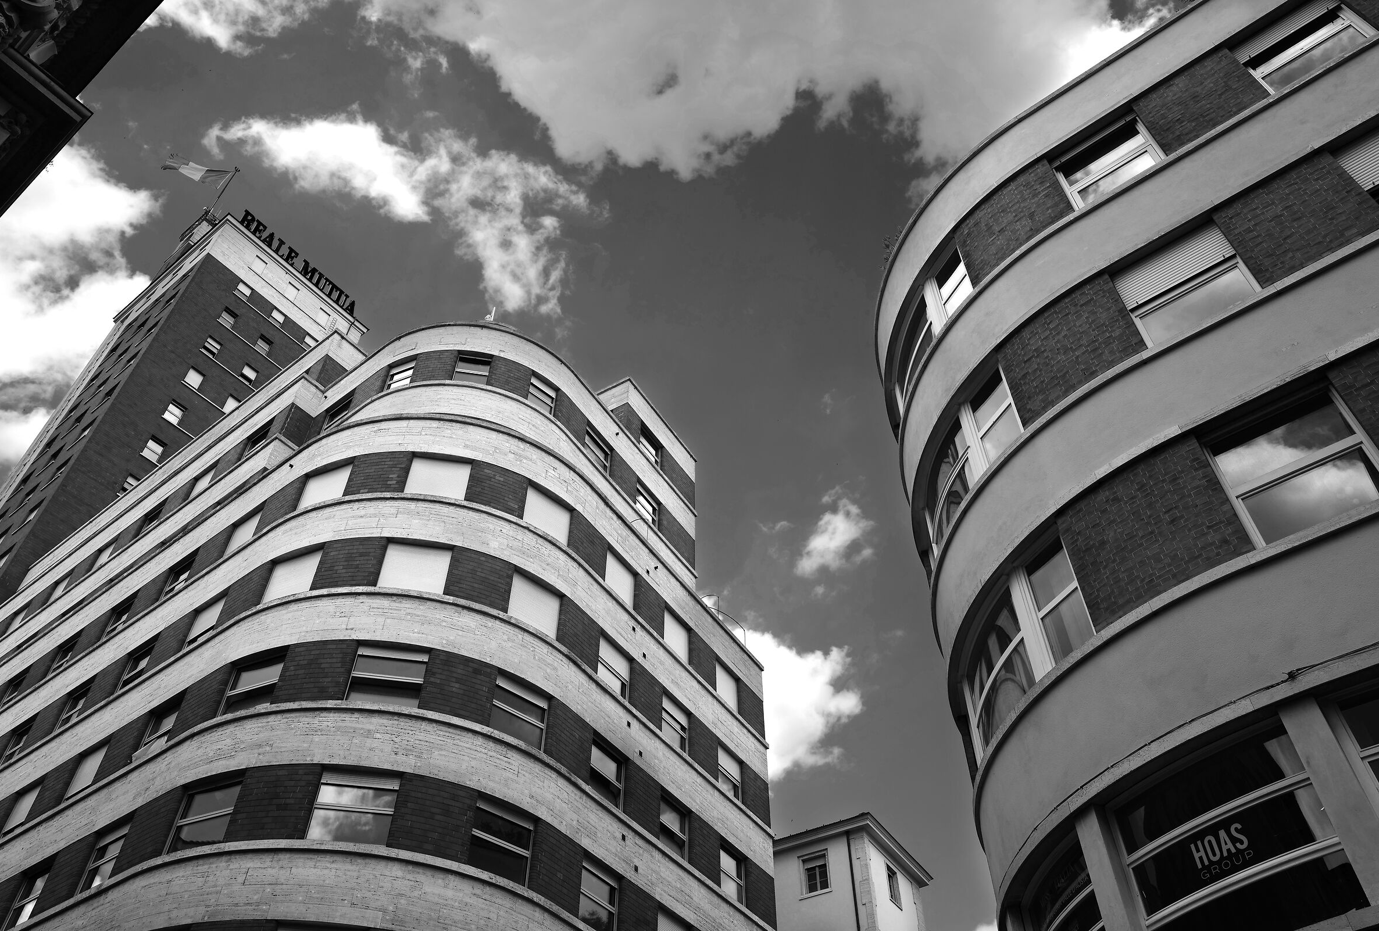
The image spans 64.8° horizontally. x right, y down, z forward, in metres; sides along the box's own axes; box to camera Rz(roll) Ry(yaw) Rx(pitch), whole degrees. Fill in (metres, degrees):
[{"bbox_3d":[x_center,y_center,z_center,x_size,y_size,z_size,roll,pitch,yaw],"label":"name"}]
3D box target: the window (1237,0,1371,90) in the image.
[{"bbox_3d":[8.714,-5.867,15.347,1.417,1.483,0.150,-31,-55,25],"label":"window"}]

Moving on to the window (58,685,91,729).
[{"bbox_3d":[-18.762,7.502,33.201,1.524,1.579,0.180,-29,-54,24],"label":"window"}]

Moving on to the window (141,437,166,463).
[{"bbox_3d":[-32.517,-0.894,65.908,0.150,1.645,0.997,-31,-55,25],"label":"window"}]

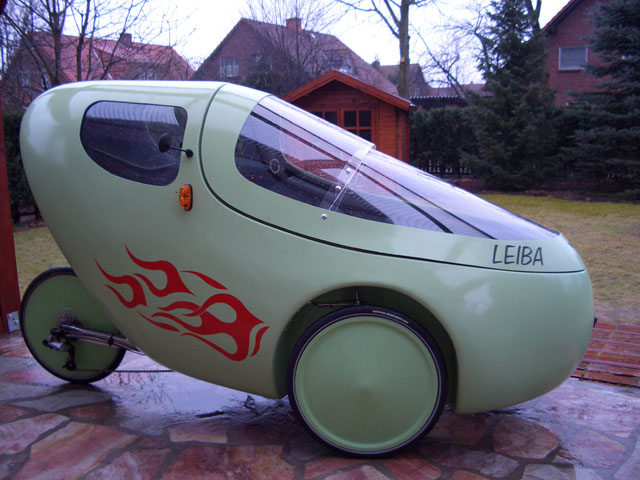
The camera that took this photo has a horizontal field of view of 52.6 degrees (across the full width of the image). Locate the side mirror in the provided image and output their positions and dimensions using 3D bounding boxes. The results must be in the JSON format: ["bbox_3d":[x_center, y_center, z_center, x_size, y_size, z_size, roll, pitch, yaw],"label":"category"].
[{"bbox_3d":[-0.425,-0.280,1.894,0.048,0.069,0.130,2,10,20],"label":"side mirror"}]

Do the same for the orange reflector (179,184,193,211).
[{"bbox_3d":[-0.405,-0.128,1.955,0.033,0.077,0.027,1,2,17],"label":"orange reflector"}]

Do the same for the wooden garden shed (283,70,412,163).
[{"bbox_3d":[0.563,-2.285,14.055,2.950,2.450,2.700,0,9,10],"label":"wooden garden shed"}]

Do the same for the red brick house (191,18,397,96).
[{"bbox_3d":[-1.823,-10.896,45.632,10.600,8.900,10.400,5,11,36],"label":"red brick house"}]

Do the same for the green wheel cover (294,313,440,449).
[{"bbox_3d":[0.133,0.411,1.850,0.430,0.430,0.050,0,9,12],"label":"green wheel cover"}]

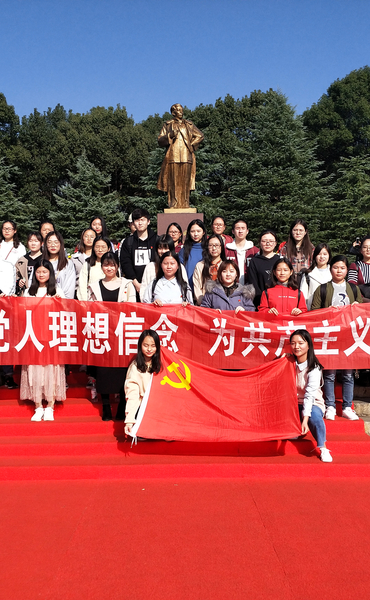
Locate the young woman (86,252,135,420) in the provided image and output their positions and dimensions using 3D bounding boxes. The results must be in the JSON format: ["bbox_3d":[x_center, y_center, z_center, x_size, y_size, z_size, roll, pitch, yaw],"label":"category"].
[{"bbox_3d":[-0.708,0.357,5.518,0.470,1.622,0.380,0,0,-3],"label":"young woman"}]

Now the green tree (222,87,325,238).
[{"bbox_3d":[3.906,-4.400,25.500,5.000,9.700,4.800,0,-1,-1],"label":"green tree"}]

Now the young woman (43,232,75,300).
[{"bbox_3d":[-1.364,0.103,6.151,0.430,1.687,0.340,0,0,-6],"label":"young woman"}]

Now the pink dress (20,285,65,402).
[{"bbox_3d":[-1.430,0.463,5.800,0.470,1.140,0.360,0,-1,-4],"label":"pink dress"}]

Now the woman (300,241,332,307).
[{"bbox_3d":[1.490,0.168,6.400,0.460,1.600,0.320,0,-1,4],"label":"woman"}]

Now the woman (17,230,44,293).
[{"bbox_3d":[-1.836,-0.011,6.909,0.440,1.616,0.320,0,0,-1],"label":"woman"}]

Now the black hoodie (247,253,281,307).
[{"bbox_3d":[0.885,-0.179,6.186,0.470,0.660,0.300,0,0,3],"label":"black hoodie"}]

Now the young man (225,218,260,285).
[{"bbox_3d":[0.716,-0.140,7.133,0.470,1.707,0.320,0,0,-1],"label":"young man"}]

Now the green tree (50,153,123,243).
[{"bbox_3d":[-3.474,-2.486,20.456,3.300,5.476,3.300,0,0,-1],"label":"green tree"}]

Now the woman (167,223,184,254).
[{"bbox_3d":[-0.118,-0.105,7.200,0.460,1.650,0.320,0,-1,-1],"label":"woman"}]

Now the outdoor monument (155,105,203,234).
[{"bbox_3d":[-0.205,-3.429,21.500,1.800,7.650,1.750,0,-1,-4],"label":"outdoor monument"}]

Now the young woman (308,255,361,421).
[{"bbox_3d":[1.441,0.360,5.550,0.470,1.595,0.380,0,0,5],"label":"young woman"}]

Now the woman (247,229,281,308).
[{"bbox_3d":[0.933,0.013,6.781,0.450,1.657,0.320,0,0,-1],"label":"woman"}]

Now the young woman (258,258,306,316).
[{"bbox_3d":[0.972,0.396,5.820,0.480,1.620,0.350,0,-1,2],"label":"young woman"}]

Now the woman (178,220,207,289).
[{"bbox_3d":[0.117,-0.138,7.125,0.440,1.709,0.320,0,0,-1],"label":"woman"}]

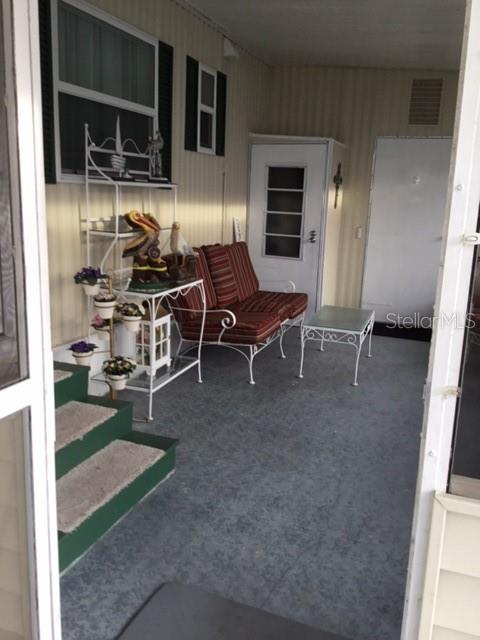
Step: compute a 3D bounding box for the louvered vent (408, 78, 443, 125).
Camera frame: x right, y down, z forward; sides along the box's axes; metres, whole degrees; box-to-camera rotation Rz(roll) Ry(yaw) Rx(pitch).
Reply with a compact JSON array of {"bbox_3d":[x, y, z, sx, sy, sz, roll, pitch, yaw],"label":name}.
[{"bbox_3d":[1.966,-2.301,6.049,0.305,0.454,0.025,7,14,21],"label":"louvered vent"}]

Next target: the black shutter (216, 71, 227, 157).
[{"bbox_3d":[-0.164,-1.895,5.292,0.028,0.723,0.239,7,13,20],"label":"black shutter"}]

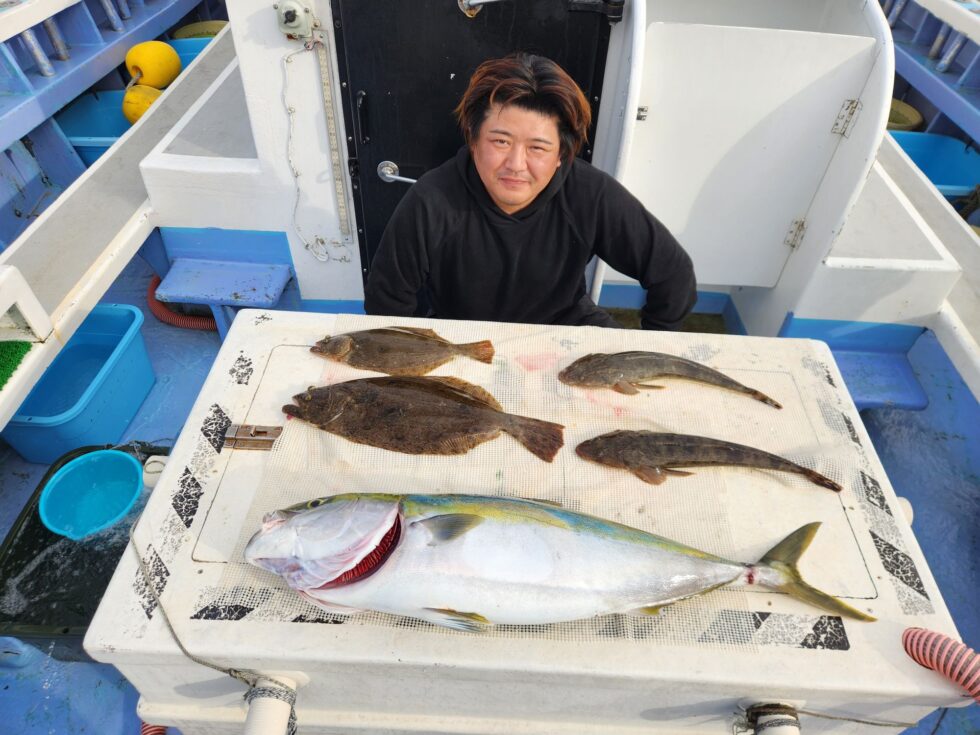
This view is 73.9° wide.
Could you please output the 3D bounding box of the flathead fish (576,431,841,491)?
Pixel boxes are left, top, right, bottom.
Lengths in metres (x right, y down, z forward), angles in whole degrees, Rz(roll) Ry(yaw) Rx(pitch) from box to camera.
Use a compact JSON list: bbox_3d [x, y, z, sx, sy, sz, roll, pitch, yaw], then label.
[{"bbox_3d":[0.372,0.155,1.115,0.450,0.055,0.090,7,47,3],"label":"flathead fish"}]

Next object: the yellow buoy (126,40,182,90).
[{"bbox_3d":[-1.251,-1.126,2.420,0.200,0.185,0.200,-25,53,-24],"label":"yellow buoy"}]

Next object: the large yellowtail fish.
[{"bbox_3d":[0.103,0.267,0.947,0.905,0.130,0.200,3,47,0],"label":"large yellowtail fish"}]

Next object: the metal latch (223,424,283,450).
[{"bbox_3d":[-0.414,0.121,1.136,0.089,0.014,0.052,3,47,0],"label":"metal latch"}]

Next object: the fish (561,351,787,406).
[{"bbox_3d":[0.343,0.012,1.250,0.430,0.052,0.090,6,47,3],"label":"fish"}]

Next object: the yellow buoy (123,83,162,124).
[{"bbox_3d":[-1.199,-0.907,2.280,0.190,0.180,0.190,-25,53,-24],"label":"yellow buoy"}]

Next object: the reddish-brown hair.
[{"bbox_3d":[0.061,-0.462,1.180,0.235,0.190,0.220,9,34,-1],"label":"reddish-brown hair"}]

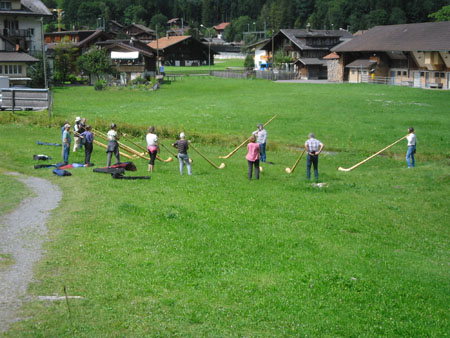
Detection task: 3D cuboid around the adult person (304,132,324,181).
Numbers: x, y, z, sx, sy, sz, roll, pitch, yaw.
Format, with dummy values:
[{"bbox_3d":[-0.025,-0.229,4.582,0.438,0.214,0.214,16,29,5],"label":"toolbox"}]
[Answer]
[{"bbox_3d":[3.385,-0.473,36.400,0.680,1.780,0.380,-1,7,-11],"label":"adult person"}]

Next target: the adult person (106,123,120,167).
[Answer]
[{"bbox_3d":[-4.495,-0.966,38.800,0.550,1.740,0.420,4,8,30],"label":"adult person"}]

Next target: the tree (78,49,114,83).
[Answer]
[{"bbox_3d":[-18.164,-14.377,135.000,5.300,5.100,5.000,0,7,0],"label":"tree"}]

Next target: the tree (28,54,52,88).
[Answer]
[{"bbox_3d":[-23.578,-12.460,123.000,3.100,4.400,3.000,0,7,0],"label":"tree"}]

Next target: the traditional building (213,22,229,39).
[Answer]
[{"bbox_3d":[-1.621,-55.917,390.000,7.500,6.800,8.000,1,7,6],"label":"traditional building"}]

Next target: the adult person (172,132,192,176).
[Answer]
[{"bbox_3d":[-1.718,-0.608,38.900,0.720,1.740,0.420,2,7,14],"label":"adult person"}]

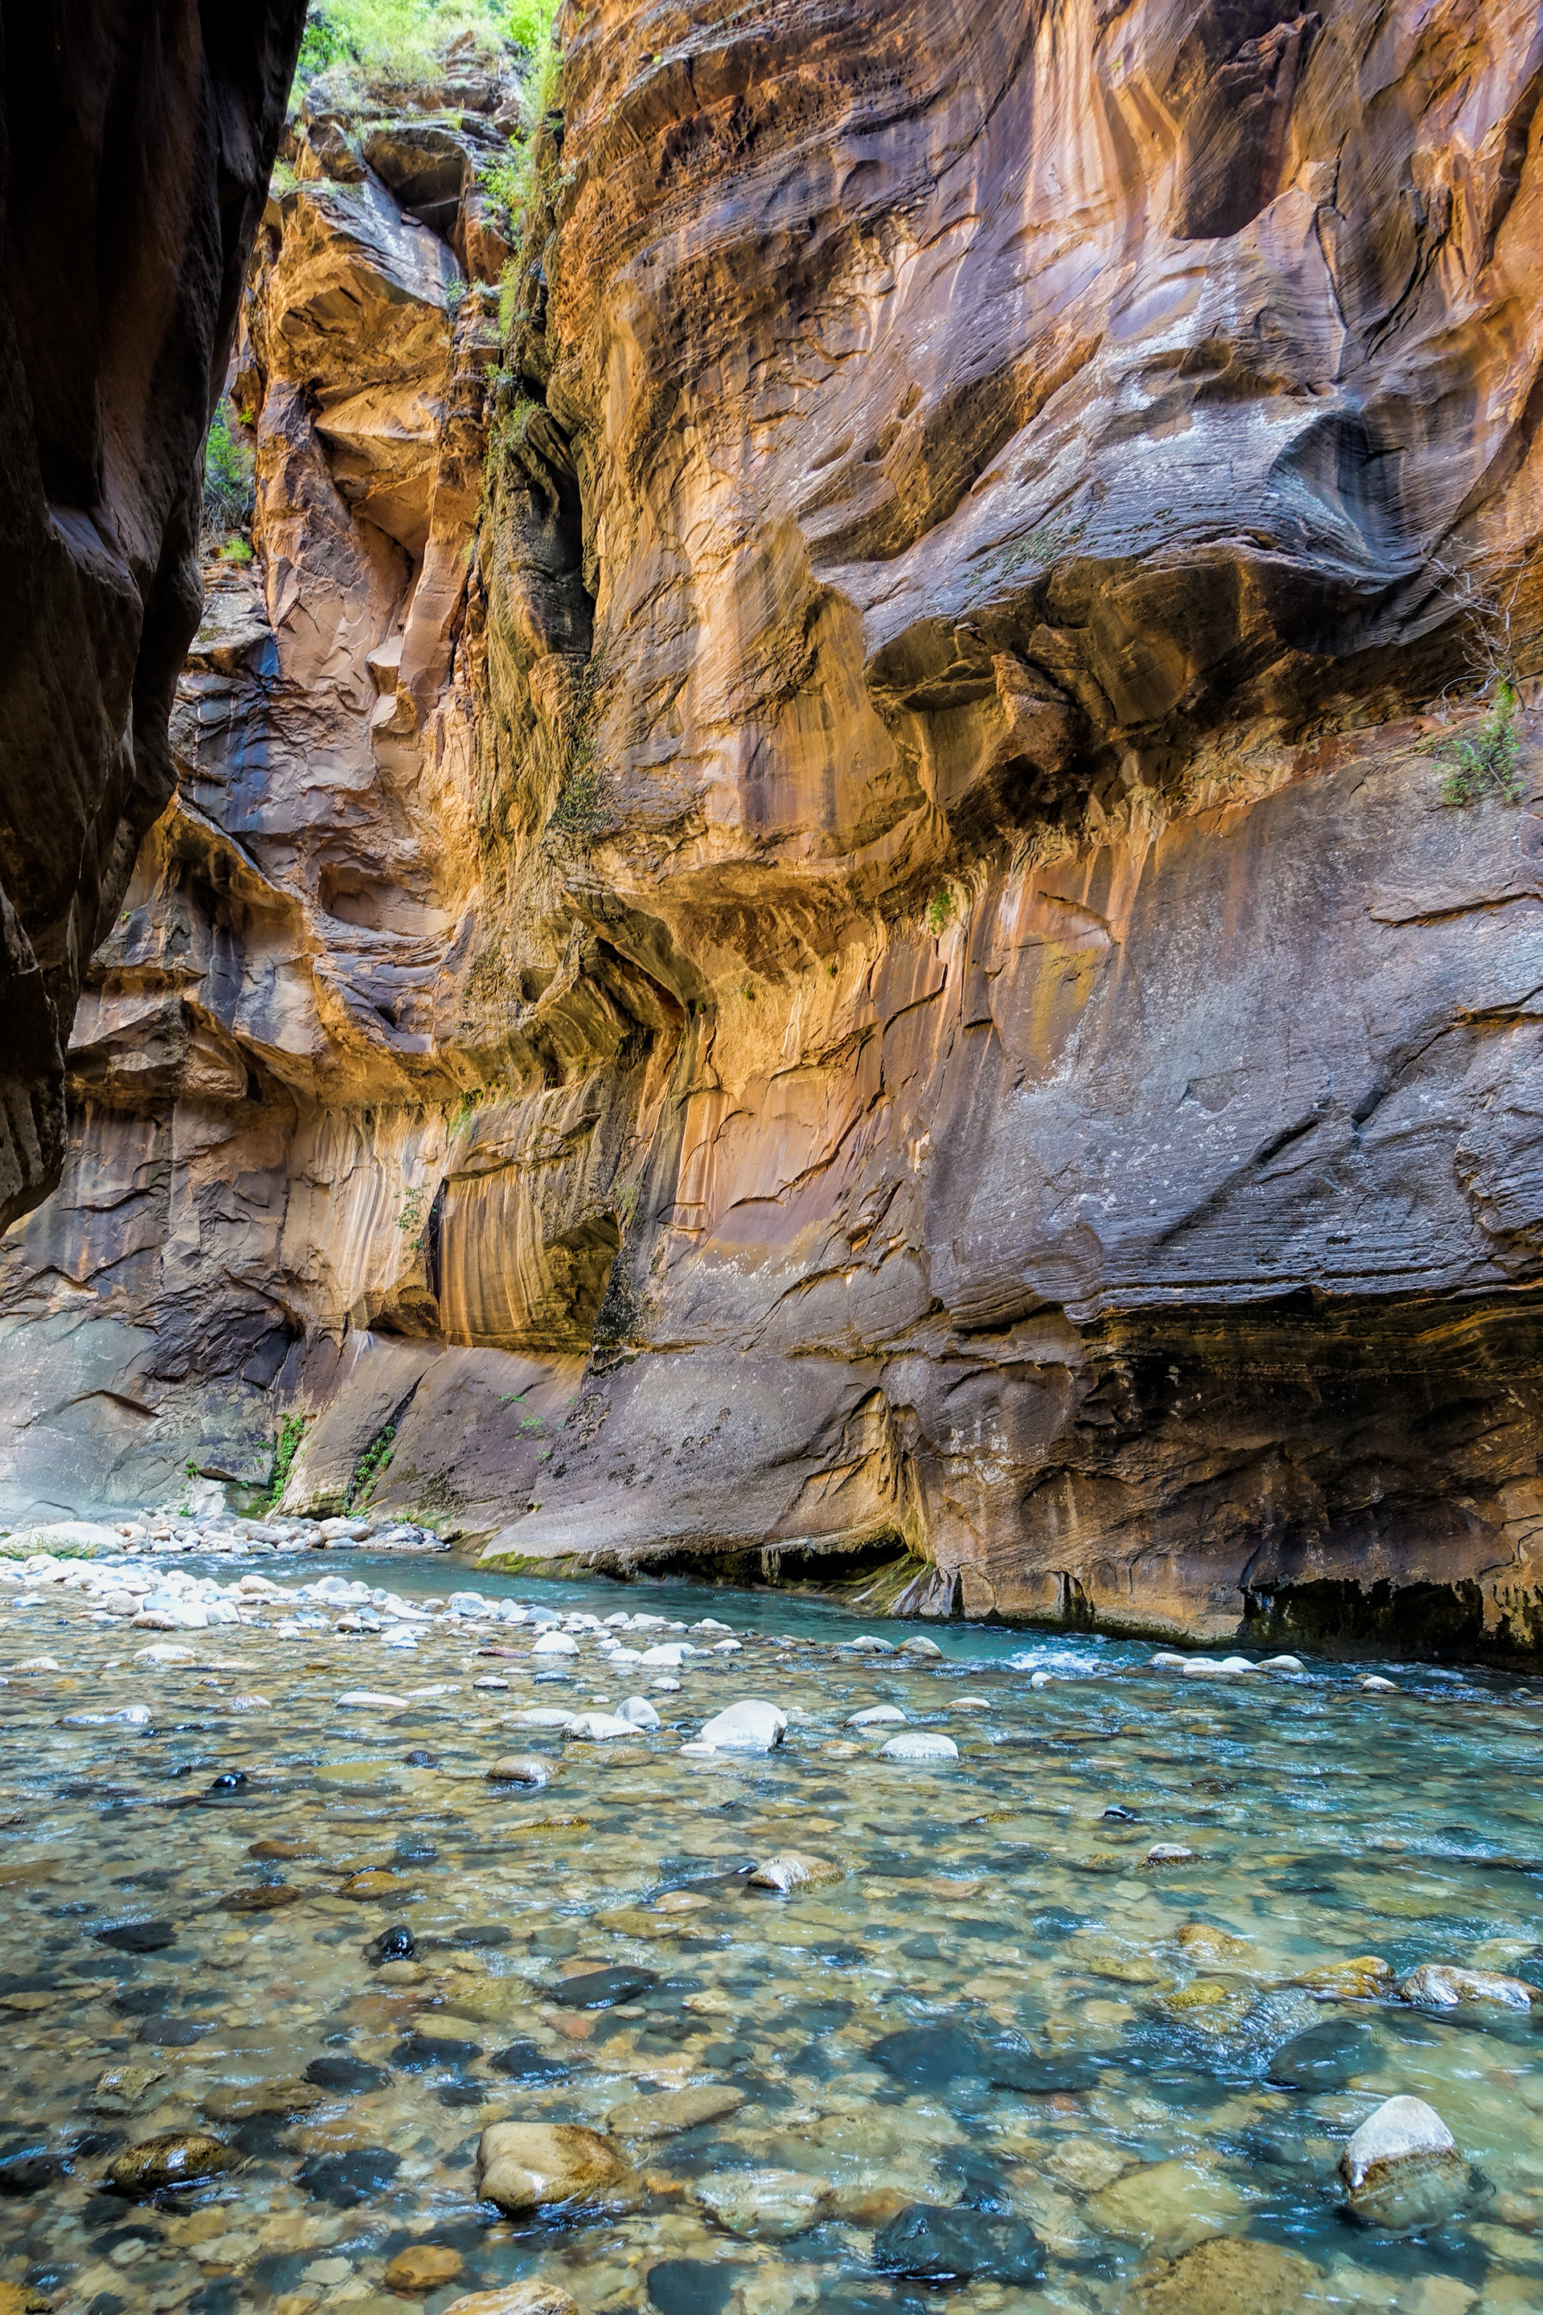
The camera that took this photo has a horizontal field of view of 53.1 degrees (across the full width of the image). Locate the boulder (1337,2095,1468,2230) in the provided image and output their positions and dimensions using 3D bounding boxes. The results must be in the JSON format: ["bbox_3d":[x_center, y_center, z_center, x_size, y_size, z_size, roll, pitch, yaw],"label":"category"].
[{"bbox_3d":[1.171,1.862,2.863,0.226,0.200,0.203,-3,-10,20],"label":"boulder"}]

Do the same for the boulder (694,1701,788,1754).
[{"bbox_3d":[-0.118,2.405,6.518,0.374,0.214,0.281,0,-9,-1],"label":"boulder"}]

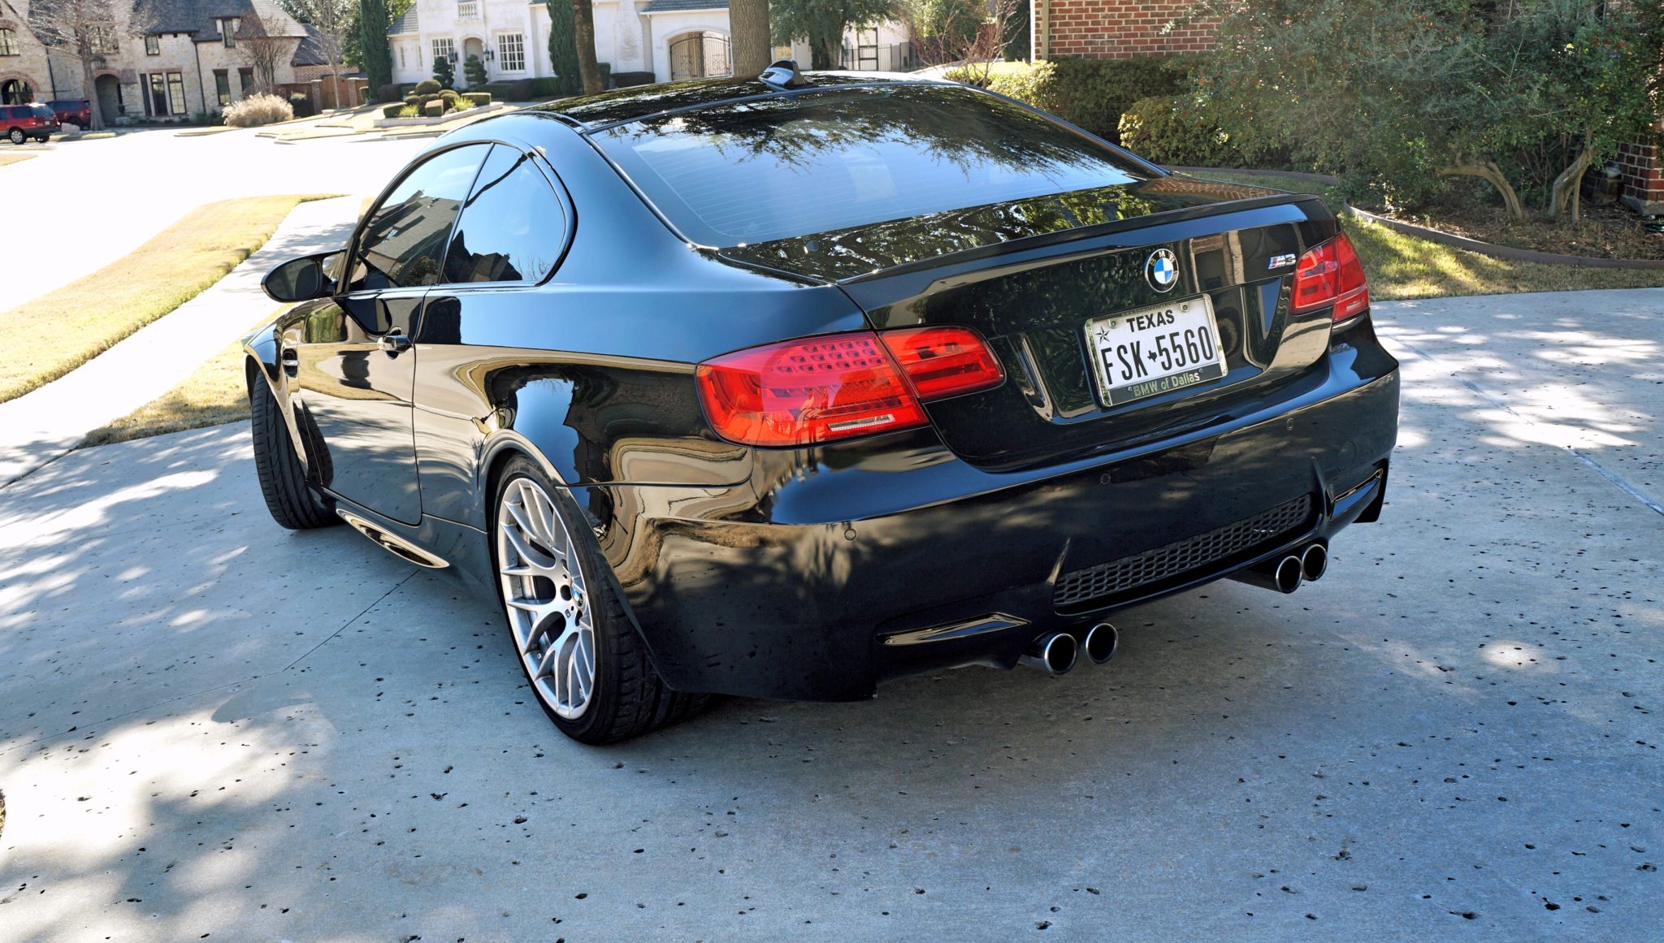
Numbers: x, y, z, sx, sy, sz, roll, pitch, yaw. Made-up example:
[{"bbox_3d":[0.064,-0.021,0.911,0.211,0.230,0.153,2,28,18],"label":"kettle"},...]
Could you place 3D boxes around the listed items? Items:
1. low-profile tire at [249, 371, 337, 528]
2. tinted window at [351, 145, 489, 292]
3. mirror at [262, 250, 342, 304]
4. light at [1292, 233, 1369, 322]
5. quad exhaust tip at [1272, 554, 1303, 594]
[{"bbox_3d":[-1.983,-0.118,5.419,0.250,0.650,0.650,-8,13,-9],"label":"low-profile tire"},{"bbox_3d":[-1.153,-0.673,3.933,0.050,0.400,1.000,15,-1,-33],"label":"tinted window"},{"bbox_3d":[-1.645,-0.600,4.400,0.210,0.152,0.145,-15,15,-33],"label":"mirror"},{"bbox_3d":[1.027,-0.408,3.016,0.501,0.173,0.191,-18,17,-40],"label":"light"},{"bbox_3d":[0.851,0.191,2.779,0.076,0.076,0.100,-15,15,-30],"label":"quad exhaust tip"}]

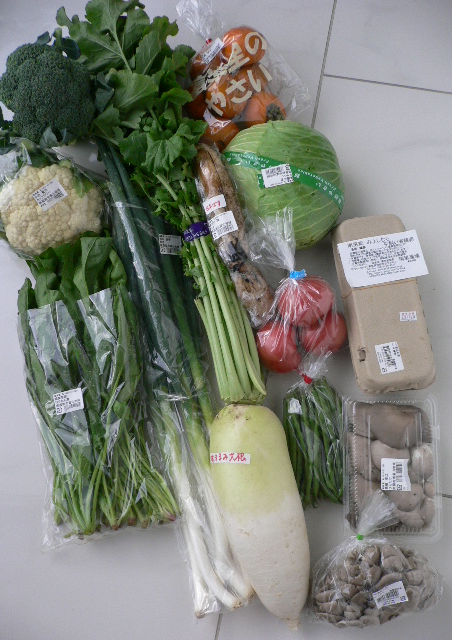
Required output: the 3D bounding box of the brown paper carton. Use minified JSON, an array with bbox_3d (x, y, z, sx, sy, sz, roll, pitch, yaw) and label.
[{"bbox_3d":[0.215,-0.023,0.896,0.100,0.068,0.240,-9,77,1],"label":"brown paper carton"}]

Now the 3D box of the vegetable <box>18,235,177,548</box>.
[{"bbox_3d":[-0.179,0.099,0.895,0.182,0.055,0.405,-8,77,1],"label":"vegetable"}]

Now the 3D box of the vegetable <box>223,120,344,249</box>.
[{"bbox_3d":[0.080,-0.188,0.900,0.170,0.150,0.178,-1,77,3],"label":"vegetable"}]

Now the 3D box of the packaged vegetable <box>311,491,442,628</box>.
[{"bbox_3d":[0.189,0.304,0.818,0.160,0.075,0.160,-1,77,3],"label":"packaged vegetable"}]

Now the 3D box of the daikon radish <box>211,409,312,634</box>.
[{"bbox_3d":[0.044,0.247,0.831,0.096,0.090,0.278,-11,77,0],"label":"daikon radish"}]

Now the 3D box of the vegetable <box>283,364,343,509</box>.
[{"bbox_3d":[0.117,0.155,0.877,0.072,0.035,0.188,-6,77,2],"label":"vegetable"}]

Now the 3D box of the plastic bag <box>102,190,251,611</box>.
[{"bbox_3d":[-0.076,0.073,0.901,0.098,0.045,0.630,-14,77,0],"label":"plastic bag"}]

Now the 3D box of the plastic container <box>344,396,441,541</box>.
[{"bbox_3d":[0.218,0.195,0.857,0.118,0.045,0.180,-1,77,3],"label":"plastic container"}]

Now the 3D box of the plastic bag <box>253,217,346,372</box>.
[{"bbox_3d":[0.103,-0.035,0.899,0.130,0.080,0.215,-6,77,2],"label":"plastic bag"}]

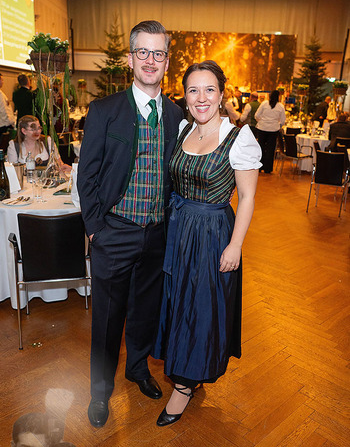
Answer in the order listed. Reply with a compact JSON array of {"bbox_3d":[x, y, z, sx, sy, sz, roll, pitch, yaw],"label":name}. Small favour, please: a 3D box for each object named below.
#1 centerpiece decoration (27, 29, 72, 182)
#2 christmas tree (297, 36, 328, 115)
[{"bbox_3d":[-1.065,-0.989,3.736,0.380,1.250,0.370,2,17,0],"label":"centerpiece decoration"},{"bbox_3d":[4.303,-4.188,13.522,1.600,3.500,1.600,2,17,0],"label":"christmas tree"}]

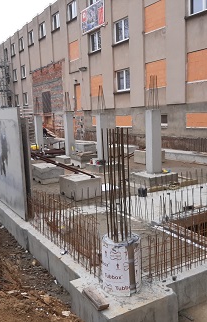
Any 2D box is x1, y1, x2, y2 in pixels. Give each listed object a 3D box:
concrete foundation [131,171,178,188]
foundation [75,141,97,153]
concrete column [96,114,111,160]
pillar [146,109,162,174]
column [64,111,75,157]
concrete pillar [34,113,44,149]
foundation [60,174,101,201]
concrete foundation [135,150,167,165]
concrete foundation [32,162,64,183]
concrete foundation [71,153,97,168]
[{"bbox_3d":[1.847,0.633,11.703,1.284,0.334,1.090,-7,9,-31],"label":"concrete foundation"},{"bbox_3d":[-1.240,-0.809,21.828,0.929,0.619,1.218,-7,10,-31],"label":"foundation"},{"bbox_3d":[-0.036,-1.189,15.841,0.390,2.280,0.390,-7,9,-31],"label":"concrete column"},{"bbox_3d":[1.856,-0.714,11.874,0.400,2.300,0.400,-7,9,-31],"label":"pillar"},{"bbox_3d":[-1.883,-1.456,17.945,0.378,2.415,0.378,-7,10,-31],"label":"column"},{"bbox_3d":[-4.344,-1.899,21.920,0.378,2.341,0.378,-7,10,-31],"label":"concrete pillar"},{"bbox_3d":[-0.753,0.817,10.483,0.901,0.606,1.158,-7,10,-31],"label":"foundation"},{"bbox_3d":[2.374,-0.217,16.536,1.151,0.625,1.066,-7,9,-31],"label":"concrete foundation"},{"bbox_3d":[-2.203,0.490,12.926,0.910,0.603,1.152,-7,9,-31],"label":"concrete foundation"},{"bbox_3d":[-1.023,-0.041,16.501,0.913,0.604,1.218,-7,10,-31],"label":"concrete foundation"}]

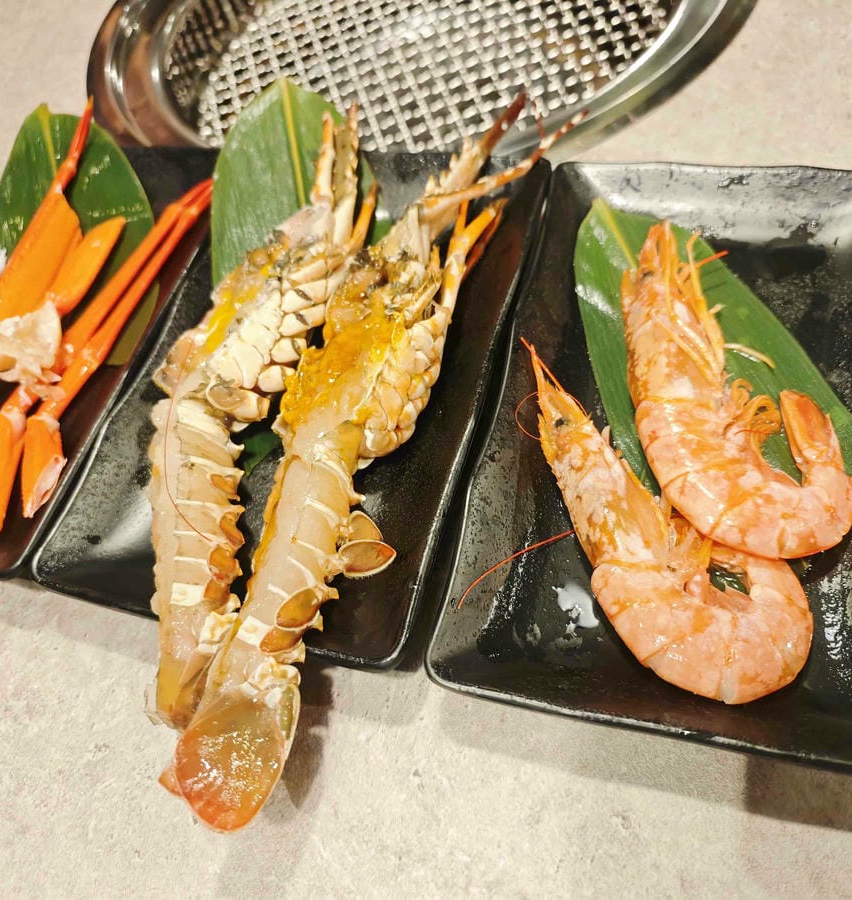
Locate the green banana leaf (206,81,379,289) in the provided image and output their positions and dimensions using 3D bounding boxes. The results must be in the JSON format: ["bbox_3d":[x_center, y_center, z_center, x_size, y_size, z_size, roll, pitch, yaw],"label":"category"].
[{"bbox_3d":[-0.058,-0.075,0.325,0.075,0.024,0.172,-4,72,9],"label":"green banana leaf"}]

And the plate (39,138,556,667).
[{"bbox_3d":[-0.041,-0.031,0.309,0.138,0.025,0.213,9,64,16],"label":"plate"}]

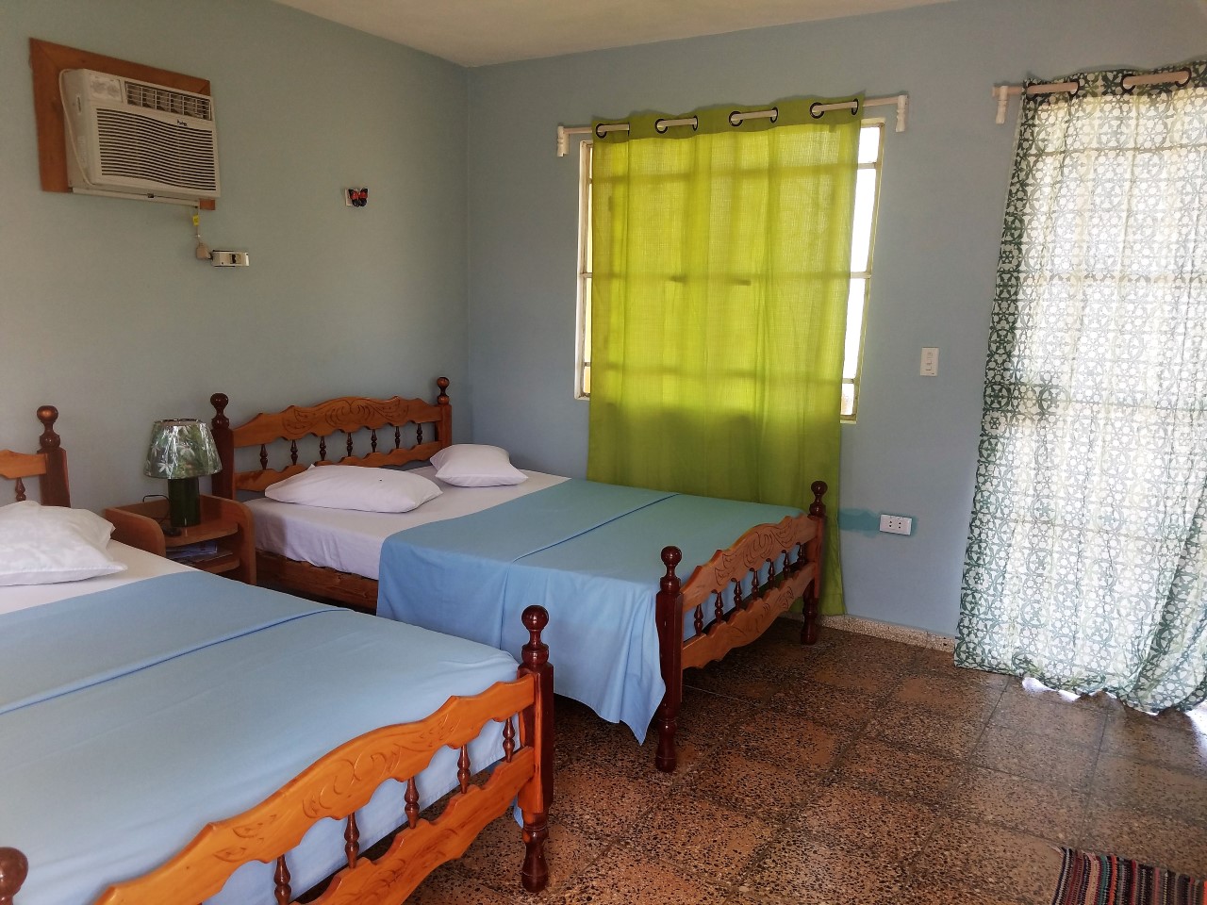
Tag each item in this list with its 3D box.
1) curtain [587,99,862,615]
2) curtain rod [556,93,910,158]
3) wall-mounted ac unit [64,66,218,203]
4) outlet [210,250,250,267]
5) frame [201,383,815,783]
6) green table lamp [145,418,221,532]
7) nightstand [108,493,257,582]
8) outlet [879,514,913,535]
[{"bbox_3d":[0.507,-0.452,4.239,1.399,2.236,0.094,7,11,31],"label":"curtain"},{"bbox_3d":[0.504,-1.463,4.109,1.711,0.141,0.068,7,11,31],"label":"curtain rod"},{"bbox_3d":[-1.681,-1.140,3.329,0.152,0.399,0.489,7,11,31],"label":"wall-mounted ac unit"},{"bbox_3d":[-1.537,-0.797,3.747,0.036,0.061,0.164,7,11,31],"label":"outlet"},{"bbox_3d":[-0.325,0.292,3.864,2.150,1.019,1.421,7,11,31],"label":"frame"},{"bbox_3d":[-1.631,0.079,3.521,0.276,0.412,0.276,7,11,31],"label":"green table lamp"},{"bbox_3d":[-1.625,0.514,3.560,0.357,0.618,0.415,7,11,31],"label":"nightstand"},{"bbox_3d":[1.266,0.315,3.925,0.132,0.075,0.019,7,11,31],"label":"outlet"}]

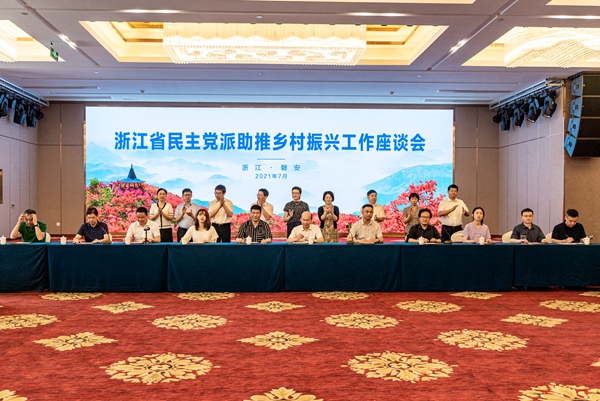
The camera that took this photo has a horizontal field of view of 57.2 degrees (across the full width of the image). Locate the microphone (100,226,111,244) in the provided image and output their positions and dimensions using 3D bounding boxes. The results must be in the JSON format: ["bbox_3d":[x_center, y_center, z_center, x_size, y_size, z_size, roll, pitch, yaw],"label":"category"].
[{"bbox_3d":[-3.124,0.564,8.853,0.120,0.286,0.200,0,-1,-23],"label":"microphone"}]

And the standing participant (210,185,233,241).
[{"bbox_3d":[-1.473,0.589,10.198,0.480,1.761,0.380,0,0,3],"label":"standing participant"}]

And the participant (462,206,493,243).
[{"bbox_3d":[3.002,0.784,9.310,0.520,1.331,0.760,0,0,8],"label":"participant"}]

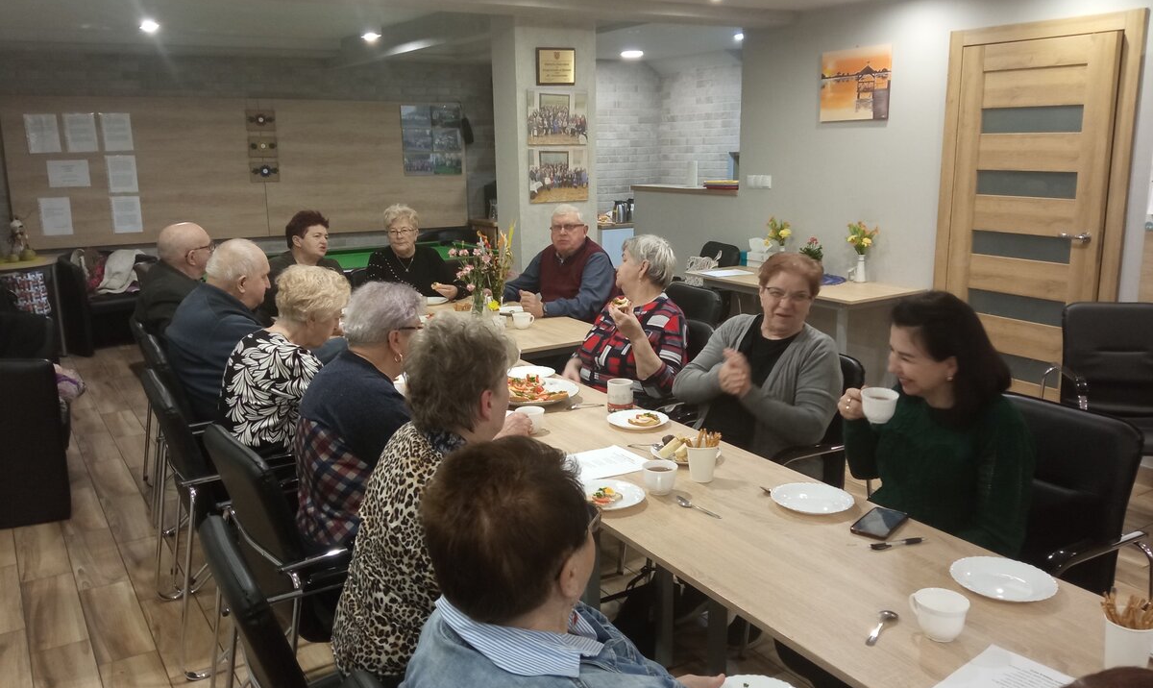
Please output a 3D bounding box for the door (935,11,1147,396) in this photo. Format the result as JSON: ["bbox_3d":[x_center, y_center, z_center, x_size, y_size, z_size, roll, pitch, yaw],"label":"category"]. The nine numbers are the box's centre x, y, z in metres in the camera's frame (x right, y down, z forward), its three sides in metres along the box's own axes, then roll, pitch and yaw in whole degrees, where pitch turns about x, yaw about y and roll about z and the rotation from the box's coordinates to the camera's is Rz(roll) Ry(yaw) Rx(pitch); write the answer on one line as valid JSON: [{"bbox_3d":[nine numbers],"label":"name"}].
[{"bbox_3d":[2.371,-0.567,4.750,0.100,2.140,1.010,-9,15,-32],"label":"door"}]

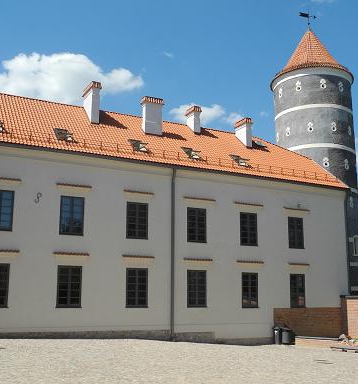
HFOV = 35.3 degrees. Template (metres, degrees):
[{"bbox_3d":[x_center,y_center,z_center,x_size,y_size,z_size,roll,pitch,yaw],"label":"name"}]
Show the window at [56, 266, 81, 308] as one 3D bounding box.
[{"bbox_3d":[-5.793,4.998,29.668,1.323,2.167,0.180,6,-13,-28],"label":"window"}]

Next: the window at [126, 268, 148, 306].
[{"bbox_3d":[-2.264,5.231,30.531,1.300,2.086,0.150,6,-13,-27],"label":"window"}]

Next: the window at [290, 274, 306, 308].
[{"bbox_3d":[7.494,6.264,35.469,1.208,2.086,0.150,6,-13,-27],"label":"window"}]

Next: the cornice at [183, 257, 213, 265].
[{"bbox_3d":[1.018,3.674,29.745,1.683,0.300,0.220,6,-13,-28],"label":"cornice"}]

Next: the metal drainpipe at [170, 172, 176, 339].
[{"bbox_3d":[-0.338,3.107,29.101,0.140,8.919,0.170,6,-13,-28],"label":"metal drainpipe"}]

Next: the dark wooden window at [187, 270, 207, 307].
[{"bbox_3d":[1.047,5.729,33.262,1.323,2.167,0.180,6,-13,-28],"label":"dark wooden window"}]

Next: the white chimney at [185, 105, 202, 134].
[{"bbox_3d":[1.089,-5.055,40.583,0.660,1.992,1.200,6,-13,-28],"label":"white chimney"}]

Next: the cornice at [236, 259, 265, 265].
[{"bbox_3d":[4.022,3.979,31.341,1.795,0.260,0.220,6,-13,-28],"label":"cornice"}]

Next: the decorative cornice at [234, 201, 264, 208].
[{"bbox_3d":[4.478,0.854,35.931,2.145,0.247,0.250,6,-13,-28],"label":"decorative cornice"}]

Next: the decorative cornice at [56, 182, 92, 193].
[{"bbox_3d":[-5.538,-0.196,29.738,1.940,0.340,0.250,6,-13,-27],"label":"decorative cornice"}]

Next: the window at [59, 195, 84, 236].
[{"bbox_3d":[-5.152,1.135,27.032,1.178,1.870,0.140,6,-13,-28],"label":"window"}]

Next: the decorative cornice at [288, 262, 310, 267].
[{"bbox_3d":[7.583,4.660,35.663,1.710,0.250,0.250,6,-13,-27],"label":"decorative cornice"}]

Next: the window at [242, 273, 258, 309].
[{"bbox_3d":[4.420,6.089,35.034,1.323,2.167,0.180,6,-13,-28],"label":"window"}]

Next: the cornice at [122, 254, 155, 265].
[{"bbox_3d":[-2.032,3.355,28.127,1.720,0.320,0.220,6,-13,-28],"label":"cornice"}]

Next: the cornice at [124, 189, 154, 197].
[{"bbox_3d":[-2.229,0.134,31.416,1.850,0.330,0.250,6,-13,-27],"label":"cornice"}]

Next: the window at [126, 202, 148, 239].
[{"bbox_3d":[-2.129,1.462,28.634,1.178,1.870,0.140,6,-13,-28],"label":"window"}]

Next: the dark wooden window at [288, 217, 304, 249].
[{"bbox_3d":[6.950,2.442,33.444,1.178,1.870,0.140,6,-13,-28],"label":"dark wooden window"}]

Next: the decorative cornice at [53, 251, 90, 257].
[{"bbox_3d":[-5.692,3.353,29.867,1.924,0.240,0.250,6,-13,-28],"label":"decorative cornice"}]

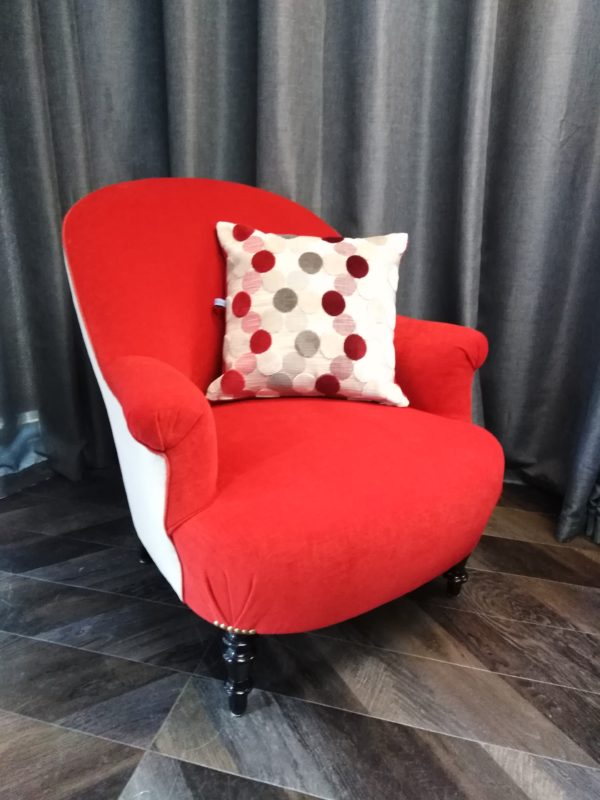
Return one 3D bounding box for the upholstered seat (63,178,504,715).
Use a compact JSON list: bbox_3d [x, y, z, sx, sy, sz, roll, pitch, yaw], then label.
[{"bbox_3d":[-0.033,0.005,1.169,0.729,0.810,0.753,-13,24,-34],"label":"upholstered seat"}]

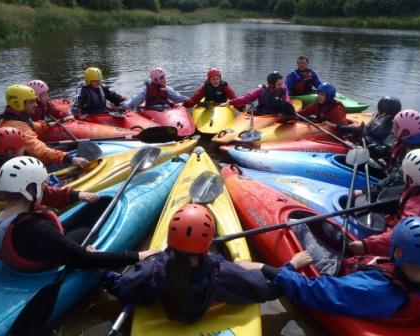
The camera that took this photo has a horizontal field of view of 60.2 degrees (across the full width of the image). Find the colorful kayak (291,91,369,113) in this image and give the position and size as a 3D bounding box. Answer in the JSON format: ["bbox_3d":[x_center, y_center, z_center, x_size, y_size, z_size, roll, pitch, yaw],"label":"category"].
[{"bbox_3d":[1.630,-1.100,6.308,2.300,0.360,0.620,6,24,14],"label":"colorful kayak"}]

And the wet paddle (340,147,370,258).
[{"bbox_3d":[1.110,0.163,2.822,0.200,0.170,1.950,10,26,21],"label":"wet paddle"}]

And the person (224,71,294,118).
[{"bbox_3d":[0.740,-0.881,5.159,1.000,0.860,0.700,2,24,5],"label":"person"}]

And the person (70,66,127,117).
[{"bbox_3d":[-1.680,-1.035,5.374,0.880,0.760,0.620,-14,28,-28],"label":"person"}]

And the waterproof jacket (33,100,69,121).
[{"bbox_3d":[-2.100,-0.768,4.748,0.450,0.500,0.620,13,27,27],"label":"waterproof jacket"}]

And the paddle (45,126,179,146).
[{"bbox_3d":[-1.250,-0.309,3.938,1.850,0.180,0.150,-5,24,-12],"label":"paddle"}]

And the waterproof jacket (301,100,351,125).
[{"bbox_3d":[1.402,-0.662,4.400,0.380,0.460,0.550,-18,30,-36],"label":"waterproof jacket"}]

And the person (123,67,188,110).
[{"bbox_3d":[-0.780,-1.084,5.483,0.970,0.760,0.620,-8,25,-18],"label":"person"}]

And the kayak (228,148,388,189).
[{"bbox_3d":[1.466,0.146,3.286,2.750,0.380,0.600,10,26,21],"label":"kayak"}]

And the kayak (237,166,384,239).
[{"bbox_3d":[1.170,0.461,2.681,2.800,0.360,0.600,19,30,36],"label":"kayak"}]

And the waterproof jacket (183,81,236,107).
[{"bbox_3d":[0.050,-1.091,5.613,0.830,0.540,0.380,0,24,0],"label":"waterproof jacket"}]

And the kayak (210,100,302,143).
[{"bbox_3d":[0.800,-0.605,5.184,0.600,0.360,2.800,15,28,31],"label":"kayak"}]

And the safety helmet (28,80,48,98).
[{"bbox_3d":[-2.082,-0.947,4.400,0.260,0.210,0.210,5,24,11],"label":"safety helmet"}]

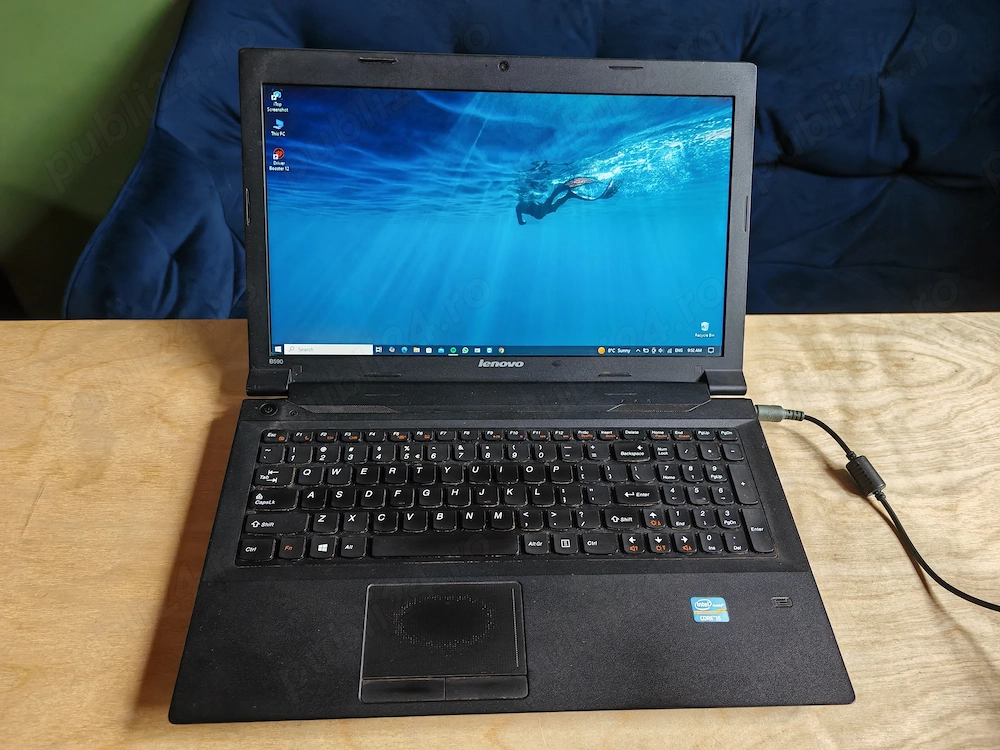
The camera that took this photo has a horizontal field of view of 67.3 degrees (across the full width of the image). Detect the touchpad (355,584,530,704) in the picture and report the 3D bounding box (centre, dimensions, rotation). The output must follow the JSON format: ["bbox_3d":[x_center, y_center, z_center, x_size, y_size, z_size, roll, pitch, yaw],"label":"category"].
[{"bbox_3d":[-0.032,0.153,0.435,0.094,0.003,0.070,0,48,-4],"label":"touchpad"}]

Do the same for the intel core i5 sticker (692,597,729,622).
[{"bbox_3d":[0.128,0.143,0.456,0.021,0.001,0.016,1,48,-3],"label":"intel core i5 sticker"}]

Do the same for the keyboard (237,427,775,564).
[{"bbox_3d":[0.005,0.078,0.506,0.339,0.007,0.101,0,48,-4],"label":"keyboard"}]

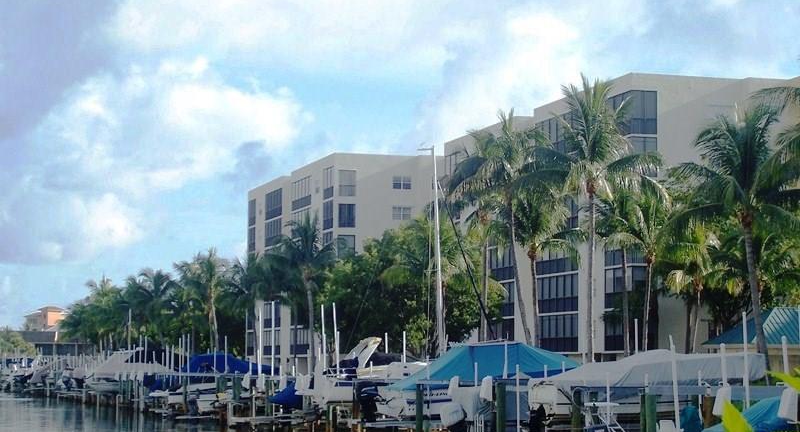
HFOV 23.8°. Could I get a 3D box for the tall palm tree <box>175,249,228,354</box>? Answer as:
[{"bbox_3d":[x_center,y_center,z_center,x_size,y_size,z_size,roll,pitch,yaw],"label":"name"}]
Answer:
[{"bbox_3d":[-19.593,9.804,188.000,5.400,12.560,5.400,1,-4,-6],"label":"tall palm tree"}]

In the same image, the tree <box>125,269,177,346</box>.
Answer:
[{"bbox_3d":[-26.615,11.657,201.699,5.400,11.940,5.400,1,-5,-16],"label":"tree"}]

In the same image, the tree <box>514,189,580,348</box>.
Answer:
[{"bbox_3d":[8.017,4.350,103.972,3.900,11.540,3.900,0,-4,0],"label":"tree"}]

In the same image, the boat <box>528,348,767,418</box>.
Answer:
[{"bbox_3d":[7.514,5.073,56.314,7.200,2.150,2.500,1,-5,-16],"label":"boat"}]

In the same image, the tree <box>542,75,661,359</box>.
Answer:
[{"bbox_3d":[9.556,1.224,90.171,5.800,15.670,6.000,0,-4,0],"label":"tree"}]

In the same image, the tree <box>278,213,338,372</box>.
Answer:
[{"bbox_3d":[-7.022,6.526,144.926,4.800,13.480,4.800,0,-4,0],"label":"tree"}]

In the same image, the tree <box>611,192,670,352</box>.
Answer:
[{"bbox_3d":[12.361,3.970,97.000,3.600,10.450,3.600,0,-4,7],"label":"tree"}]

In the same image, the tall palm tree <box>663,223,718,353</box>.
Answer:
[{"bbox_3d":[14.459,4.720,94.000,3.300,8.500,3.300,0,-4,9],"label":"tall palm tree"}]

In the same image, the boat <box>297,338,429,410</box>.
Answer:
[{"bbox_3d":[-1.339,7.102,86.000,6.900,3.150,2.500,2,-4,-15],"label":"boat"}]

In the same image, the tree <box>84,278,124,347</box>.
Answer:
[{"bbox_3d":[-40.853,15.165,262.000,5.800,13.050,5.800,1,-4,-9],"label":"tree"}]

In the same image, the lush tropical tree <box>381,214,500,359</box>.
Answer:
[{"bbox_3d":[2.467,5.542,117.922,6.800,11.300,7.200,1,-5,-16],"label":"lush tropical tree"}]

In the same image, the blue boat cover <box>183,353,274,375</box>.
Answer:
[{"bbox_3d":[-10.912,9.496,122.000,6.200,1.600,2.400,2,-4,-15],"label":"blue boat cover"}]

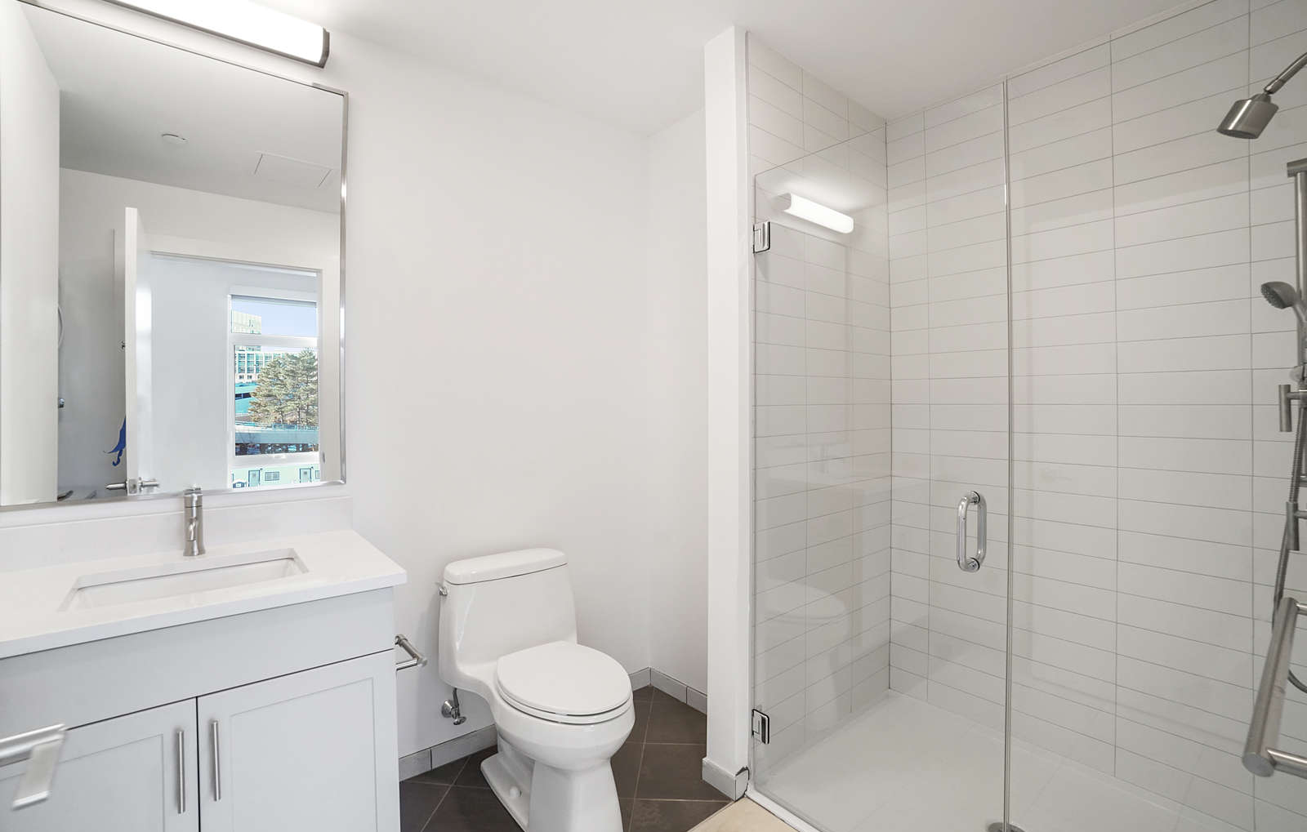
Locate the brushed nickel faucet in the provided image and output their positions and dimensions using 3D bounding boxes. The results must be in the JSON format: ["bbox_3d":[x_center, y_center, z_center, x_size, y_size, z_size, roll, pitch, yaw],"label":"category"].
[{"bbox_3d":[-1.152,0.272,1.362,0.045,0.168,0.142,0,0,-39],"label":"brushed nickel faucet"}]

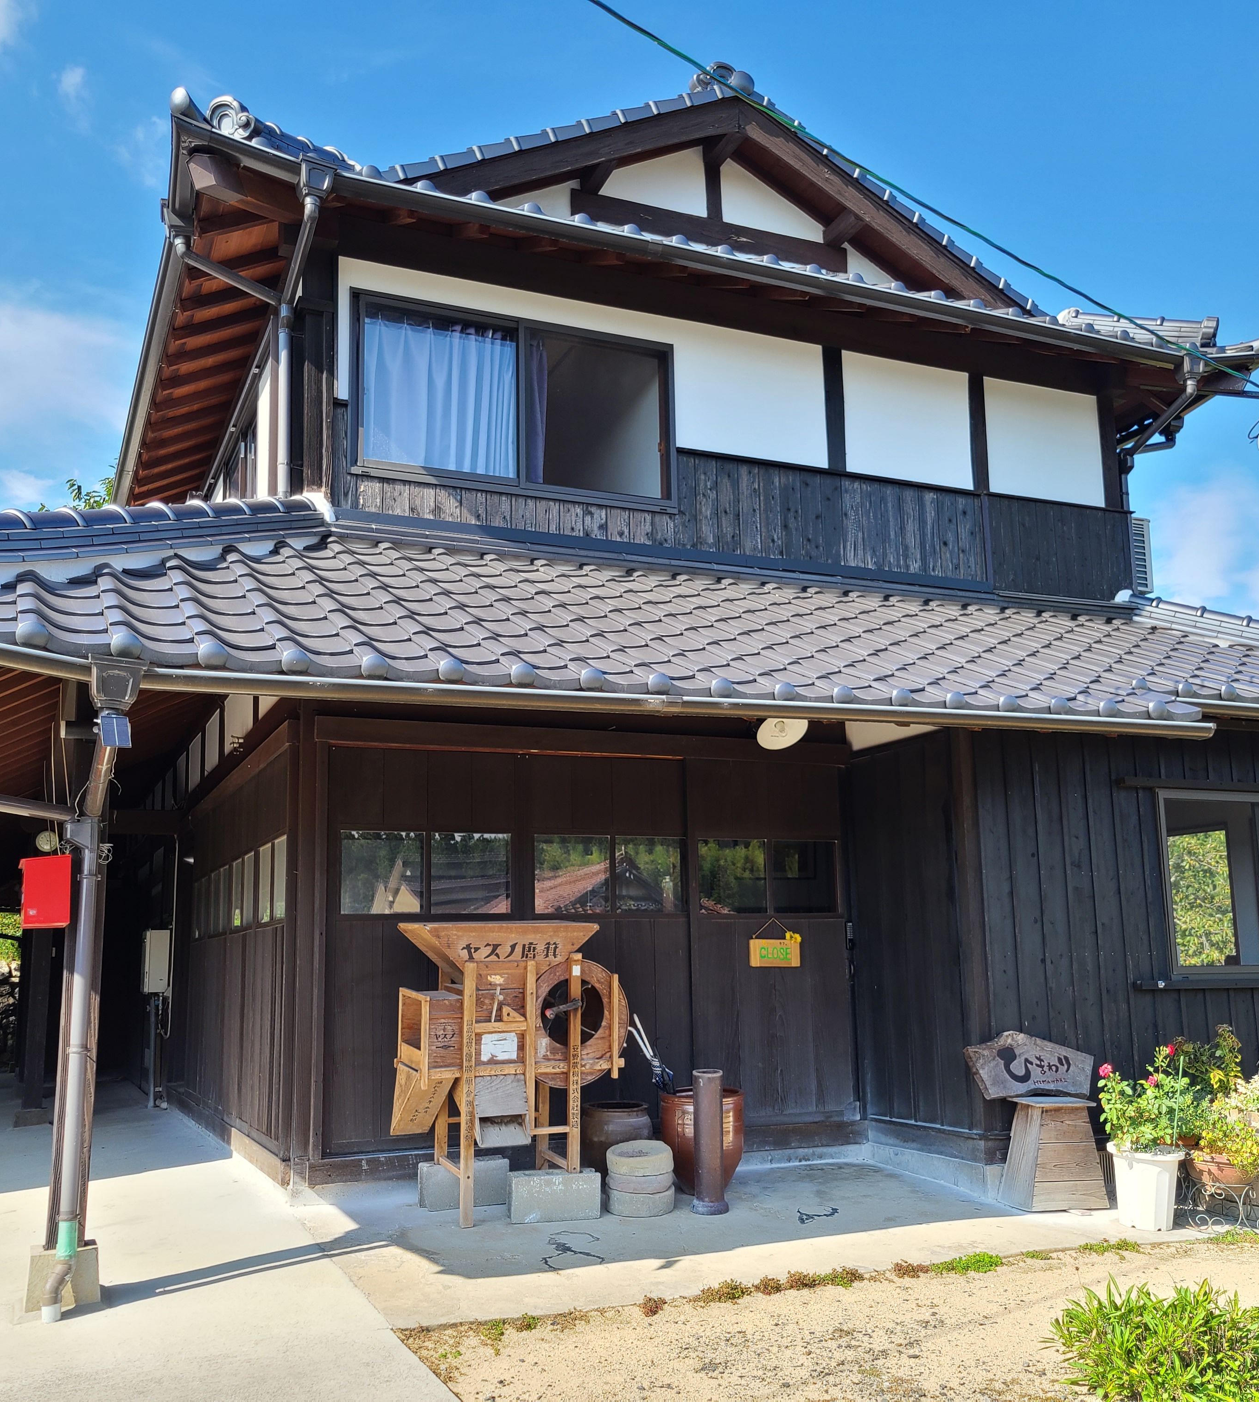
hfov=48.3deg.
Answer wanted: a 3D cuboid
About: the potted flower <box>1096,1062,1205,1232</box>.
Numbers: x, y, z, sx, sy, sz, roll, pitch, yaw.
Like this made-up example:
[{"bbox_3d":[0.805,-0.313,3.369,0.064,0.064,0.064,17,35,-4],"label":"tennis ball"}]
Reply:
[{"bbox_3d":[2.262,1.923,6.090,0.450,0.740,0.430,4,-12,-23],"label":"potted flower"}]

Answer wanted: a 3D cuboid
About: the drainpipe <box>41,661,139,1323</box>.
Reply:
[{"bbox_3d":[-1.682,0.875,4.382,0.200,2.000,0.500,4,-12,-23],"label":"drainpipe"}]

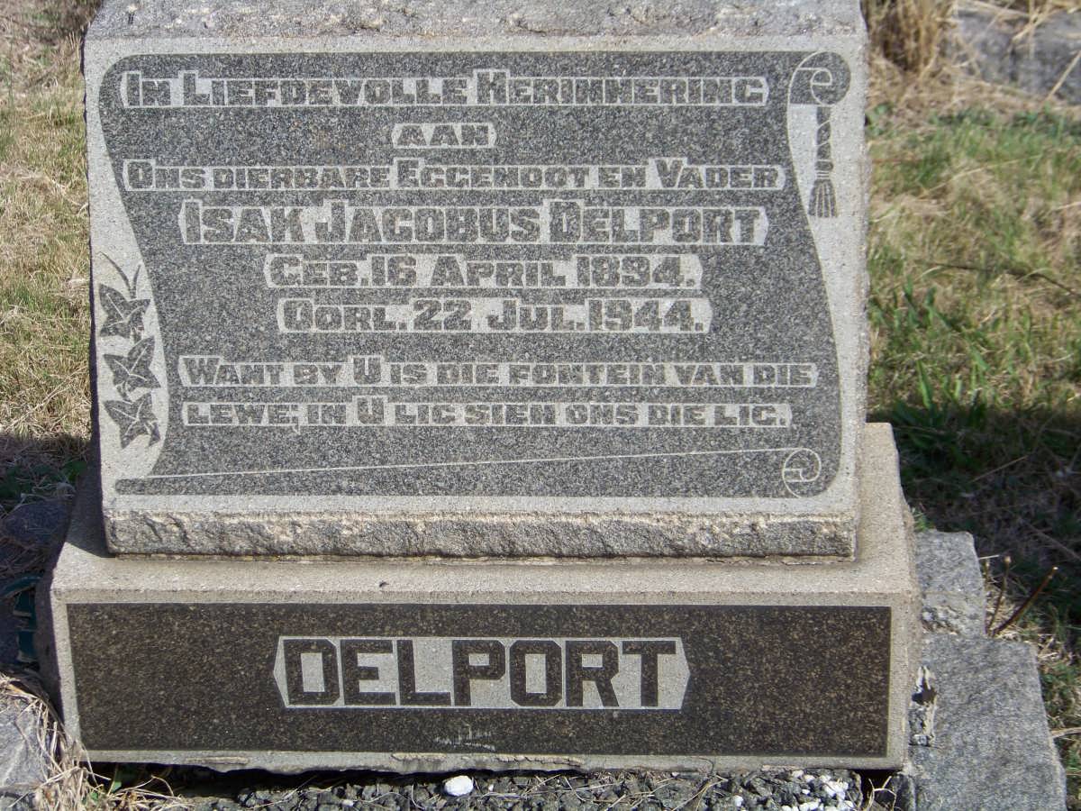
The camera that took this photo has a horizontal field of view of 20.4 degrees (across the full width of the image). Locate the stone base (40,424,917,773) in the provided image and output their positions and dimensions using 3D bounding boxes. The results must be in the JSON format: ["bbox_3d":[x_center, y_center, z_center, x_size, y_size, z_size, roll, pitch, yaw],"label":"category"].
[{"bbox_3d":[-0.051,0.188,3.058,0.841,0.199,0.352,0,27,3],"label":"stone base"}]

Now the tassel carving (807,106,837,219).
[{"bbox_3d":[0.263,-0.227,2.794,0.027,0.107,0.012,0,16,3],"label":"tassel carving"}]

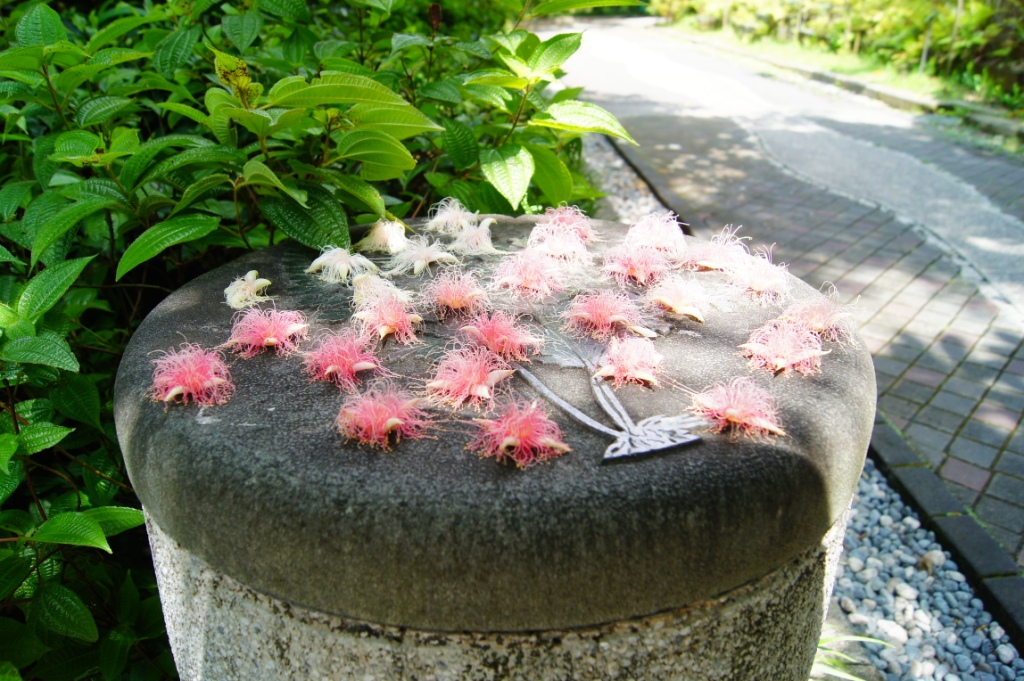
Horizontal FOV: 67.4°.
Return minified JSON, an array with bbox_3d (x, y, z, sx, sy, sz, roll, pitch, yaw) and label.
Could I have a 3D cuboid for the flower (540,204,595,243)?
[{"bbox_3d":[0.059,-0.128,0.814,0.062,0.031,0.062,1,24,0],"label":"flower"}]

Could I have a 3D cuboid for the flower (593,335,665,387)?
[{"bbox_3d":[0.083,0.011,0.539,0.048,0.027,0.045,4,25,9],"label":"flower"}]

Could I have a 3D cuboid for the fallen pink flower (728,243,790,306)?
[{"bbox_3d":[0.194,-0.050,0.596,0.052,0.030,0.047,8,26,17],"label":"fallen pink flower"}]

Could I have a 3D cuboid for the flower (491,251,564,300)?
[{"bbox_3d":[0.012,-0.055,0.608,0.059,0.029,0.053,1,24,1],"label":"flower"}]

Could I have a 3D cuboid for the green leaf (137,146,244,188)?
[{"bbox_3d":[-0.344,-0.185,0.820,0.115,0.025,0.042,-12,27,-7],"label":"green leaf"}]

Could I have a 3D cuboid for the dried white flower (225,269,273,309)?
[{"bbox_3d":[-0.220,-0.045,0.638,0.038,0.025,0.038,1,24,0],"label":"dried white flower"}]

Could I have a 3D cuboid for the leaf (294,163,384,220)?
[{"bbox_3d":[-0.186,-0.160,0.820,0.115,0.025,0.050,29,30,9],"label":"leaf"}]

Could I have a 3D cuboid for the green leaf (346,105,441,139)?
[{"bbox_3d":[-0.131,-0.241,0.850,0.105,0.020,0.045,11,66,10],"label":"green leaf"}]

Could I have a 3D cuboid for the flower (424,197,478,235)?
[{"bbox_3d":[-0.067,-0.140,0.837,0.057,0.034,0.057,1,24,0],"label":"flower"}]

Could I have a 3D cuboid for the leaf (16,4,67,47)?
[{"bbox_3d":[-0.521,-0.348,0.850,0.048,0.016,0.070,-2,65,0],"label":"leaf"}]

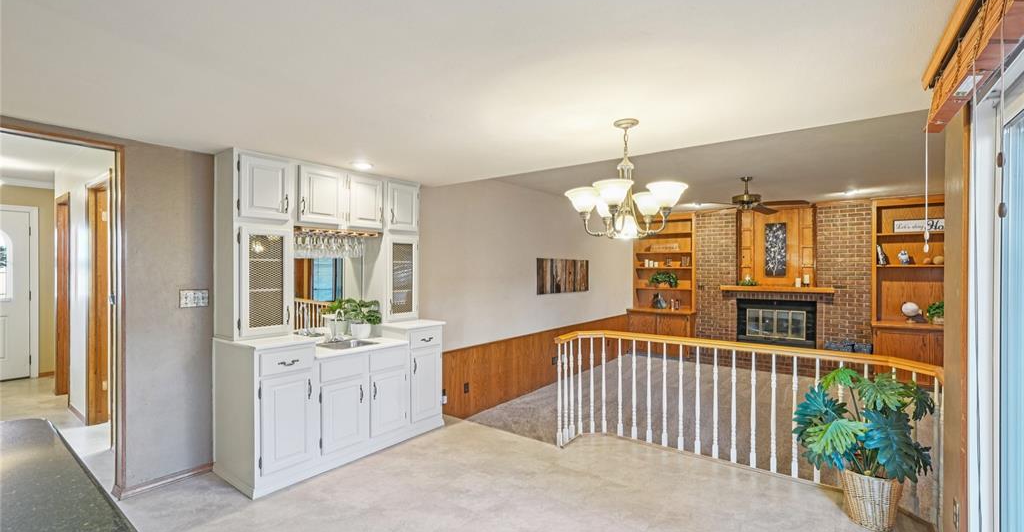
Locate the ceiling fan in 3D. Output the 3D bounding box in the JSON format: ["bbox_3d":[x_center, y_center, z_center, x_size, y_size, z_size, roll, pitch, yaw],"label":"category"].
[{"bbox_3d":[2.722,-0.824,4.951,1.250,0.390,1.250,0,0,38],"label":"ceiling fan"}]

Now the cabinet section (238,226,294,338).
[{"bbox_3d":[-1.758,0.112,2.918,0.344,0.720,0.350,-1,-1,37],"label":"cabinet section"}]

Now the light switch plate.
[{"bbox_3d":[-2.093,0.214,2.813,0.010,0.118,0.162,0,0,38],"label":"light switch plate"}]

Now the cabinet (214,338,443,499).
[{"bbox_3d":[-1.301,0.937,3.302,0.645,0.893,1.530,0,0,38],"label":"cabinet"}]

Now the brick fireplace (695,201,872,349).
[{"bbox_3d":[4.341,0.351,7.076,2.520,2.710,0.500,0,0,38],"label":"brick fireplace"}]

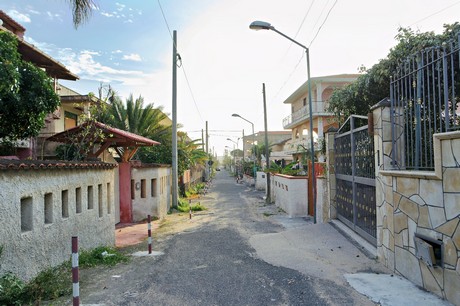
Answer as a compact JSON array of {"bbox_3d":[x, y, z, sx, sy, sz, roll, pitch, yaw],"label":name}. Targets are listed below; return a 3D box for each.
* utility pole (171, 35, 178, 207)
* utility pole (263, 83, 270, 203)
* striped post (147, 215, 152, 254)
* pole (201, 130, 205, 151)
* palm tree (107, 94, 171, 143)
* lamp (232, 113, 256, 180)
[{"bbox_3d":[-2.164,-1.323,12.100,0.210,7.000,0.210,0,-2,-2],"label":"utility pole"},{"bbox_3d":[1.613,-0.445,13.500,0.160,5.300,0.160,-2,-2,-2],"label":"utility pole"},{"bbox_3d":[-1.514,1.547,5.800,0.063,0.735,0.063,-1,-2,-2],"label":"striped post"},{"bbox_3d":[-2.874,0.222,34.000,0.160,5.700,0.160,-2,-2,-2],"label":"pole"},{"bbox_3d":[-4.235,-0.260,14.500,3.800,5.000,3.800,-1,-2,-2],"label":"palm tree"},{"bbox_3d":[1.033,-0.109,22.300,1.750,5.400,0.300,-1,-2,-2],"label":"lamp"}]

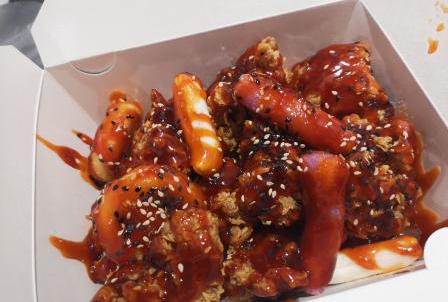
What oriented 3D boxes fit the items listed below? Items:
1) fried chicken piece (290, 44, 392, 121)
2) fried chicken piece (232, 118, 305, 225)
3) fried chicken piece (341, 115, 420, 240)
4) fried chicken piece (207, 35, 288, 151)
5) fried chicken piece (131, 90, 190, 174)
[{"bbox_3d":[0.077,-0.046,0.240,0.065,0.040,0.046,6,58,6],"label":"fried chicken piece"},{"bbox_3d":[0.026,0.012,0.200,0.042,0.040,0.059,6,58,6],"label":"fried chicken piece"},{"bbox_3d":[0.086,0.014,0.198,0.043,0.043,0.067,9,59,7],"label":"fried chicken piece"},{"bbox_3d":[0.016,-0.038,0.228,0.049,0.052,0.064,6,58,6],"label":"fried chicken piece"},{"bbox_3d":[-0.039,-0.010,0.223,0.040,0.038,0.053,-11,58,-5],"label":"fried chicken piece"}]

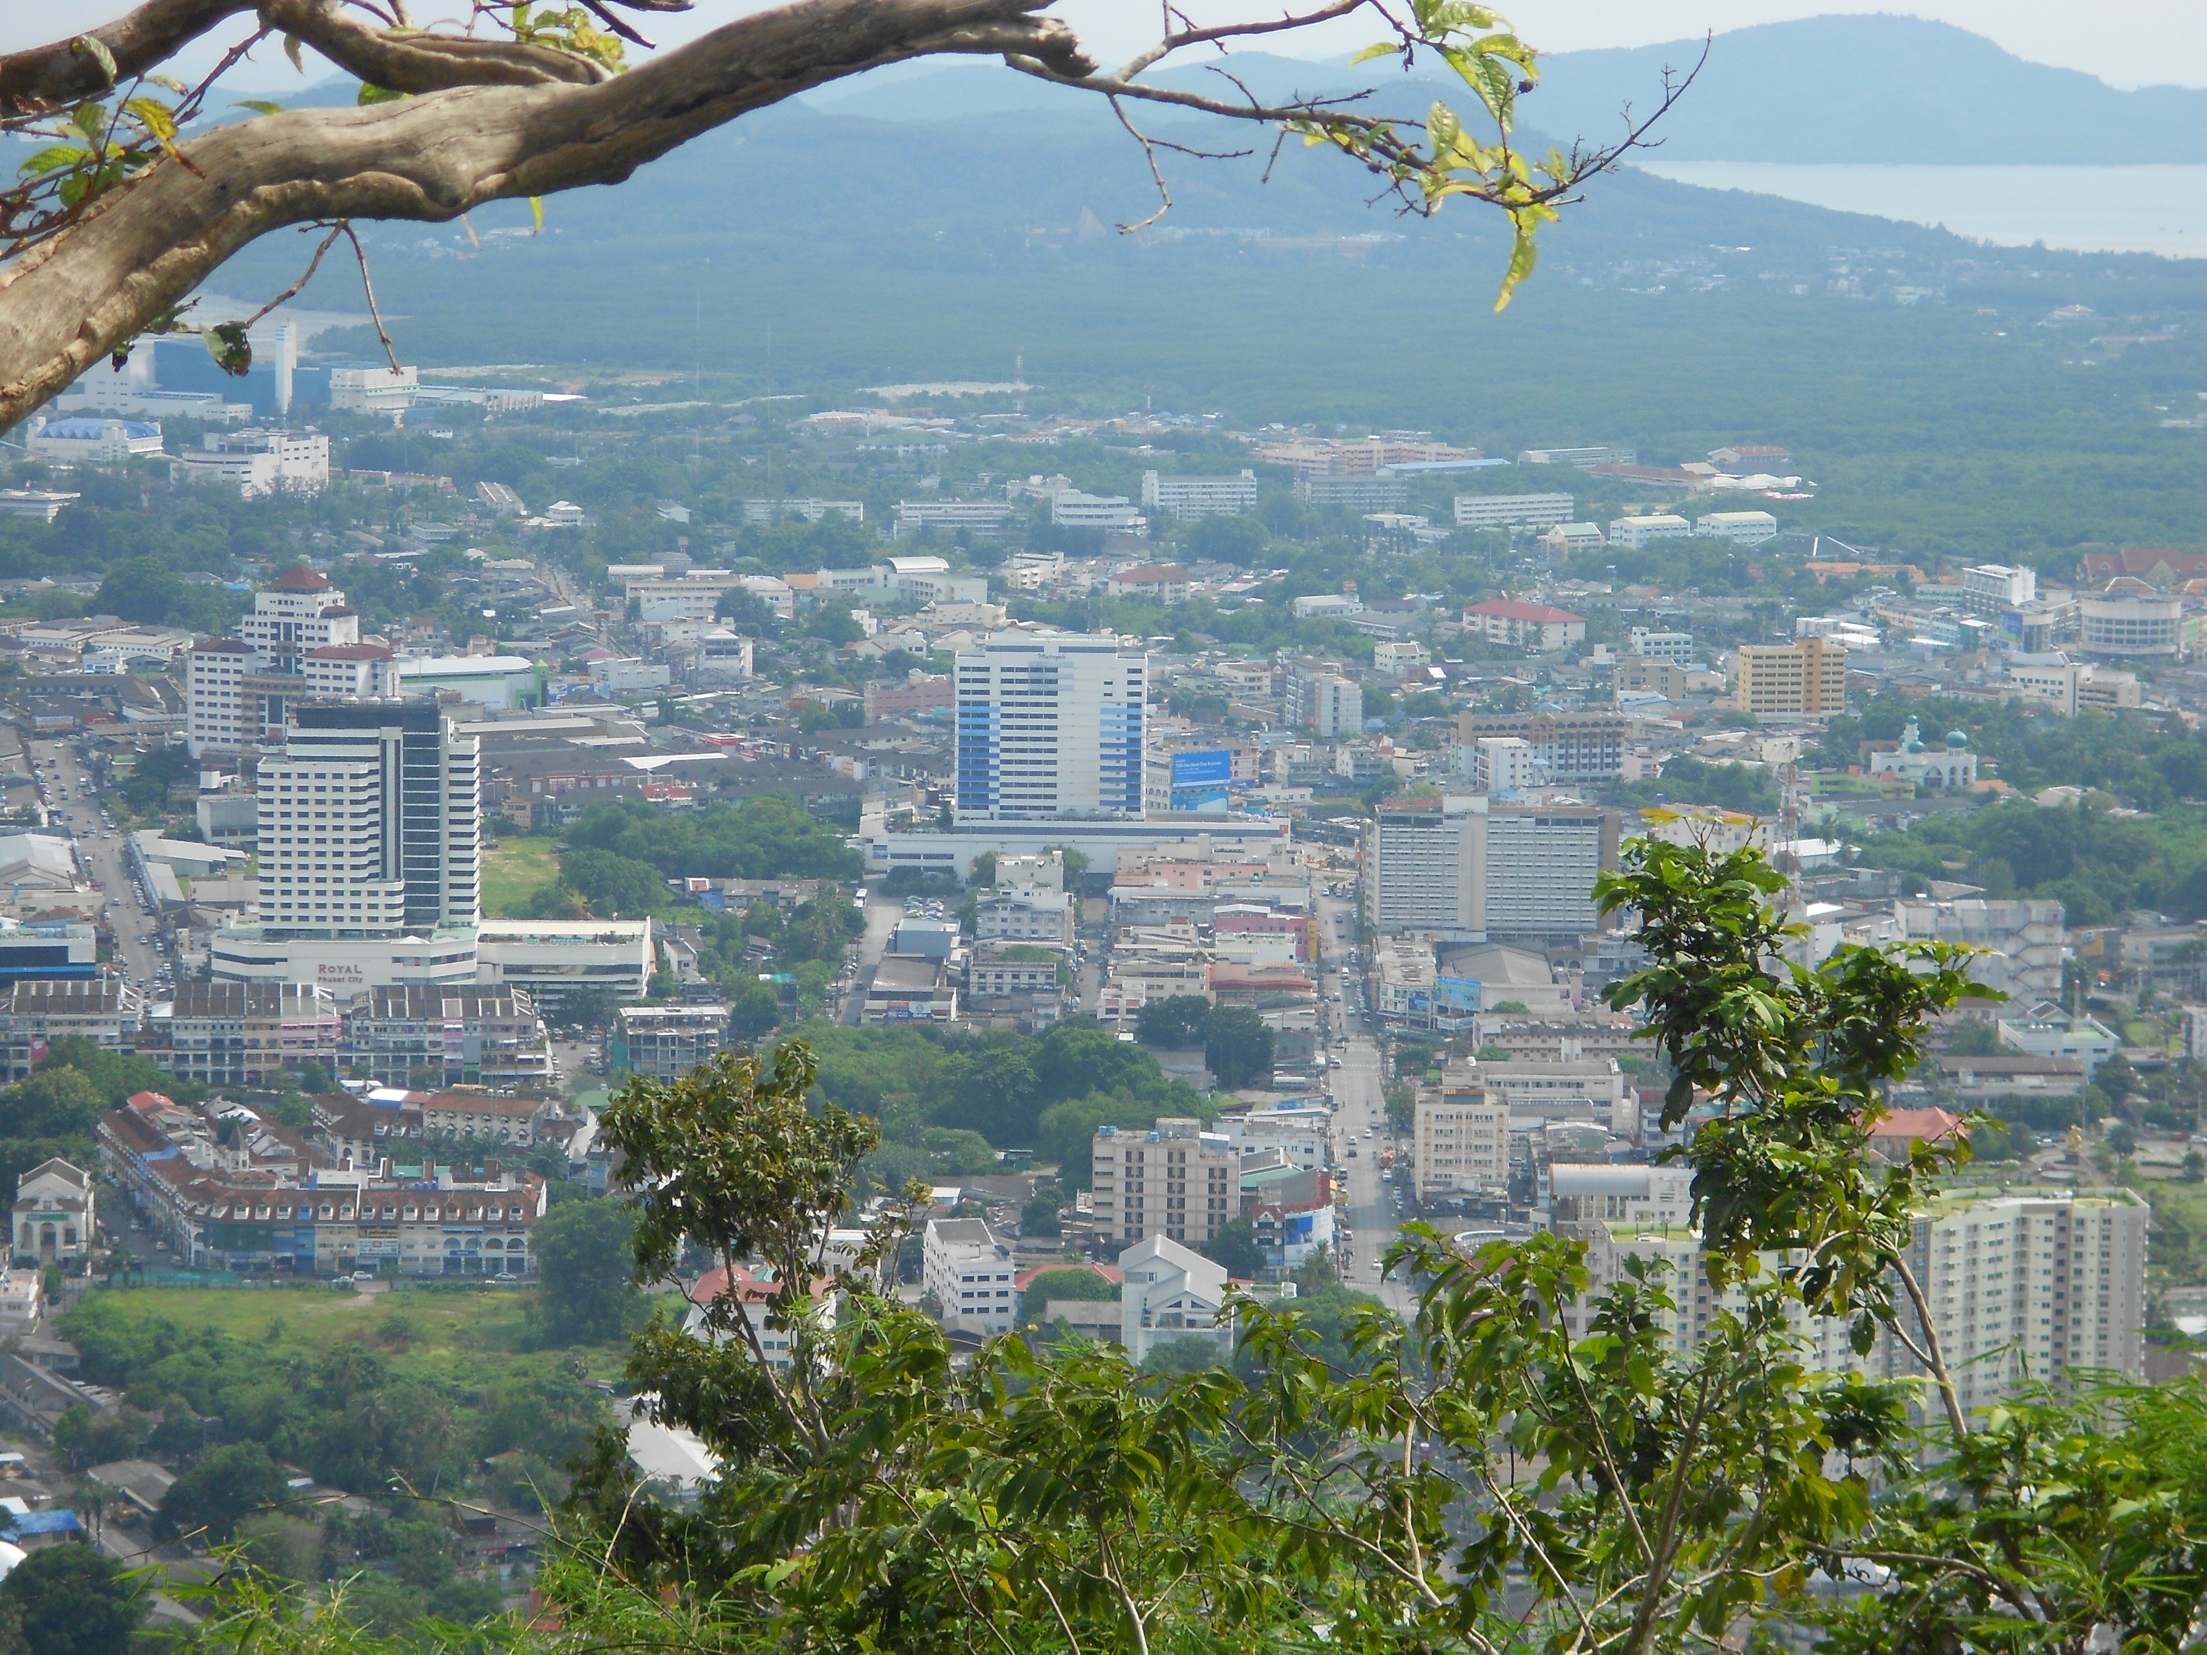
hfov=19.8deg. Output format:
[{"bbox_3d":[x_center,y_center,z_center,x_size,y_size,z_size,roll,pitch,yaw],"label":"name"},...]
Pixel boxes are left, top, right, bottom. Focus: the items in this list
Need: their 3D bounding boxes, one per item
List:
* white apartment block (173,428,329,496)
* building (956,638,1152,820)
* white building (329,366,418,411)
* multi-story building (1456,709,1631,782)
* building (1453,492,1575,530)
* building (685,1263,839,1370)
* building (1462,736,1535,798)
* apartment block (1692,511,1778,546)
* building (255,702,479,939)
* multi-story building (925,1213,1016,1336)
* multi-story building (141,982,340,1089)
[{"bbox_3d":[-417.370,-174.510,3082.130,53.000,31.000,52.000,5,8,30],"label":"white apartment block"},{"bbox_3d":[-14.980,-27.040,1768.300,52.500,52.000,20.000,1,7,1],"label":"building"},{"bbox_3d":[-450.330,-269.970,3895.090,30.000,28.000,47.500,5,9,35],"label":"white building"},{"bbox_3d":[139.060,-25.190,2011.360,51.500,22.000,15.000,-2,8,-19],"label":"multi-story building"},{"bbox_3d":[199.220,-153.980,3059.730,64.000,14.500,9.000,-4,8,-31],"label":"building"},{"bbox_3d":[-60.350,87.560,1114.060,25.500,18.500,17.000,0,7,-3],"label":"building"},{"bbox_3d":[124.330,-17.650,1945.840,13.500,17.000,15.000,-1,7,-10],"label":"building"},{"bbox_3d":[296.050,-138.240,2951.330,35.000,15.000,18.000,-5,9,-37],"label":"apartment block"},{"bbox_3d":[-179.470,-1.760,1552.520,53.000,54.500,25.000,1,7,1],"label":"building"},{"bbox_3d":[-24.590,83.380,1163.380,10.200,15.000,34.000,-1,7,-12],"label":"multi-story building"},{"bbox_3d":[-193.080,46.870,1417.190,44.000,20.000,16.000,0,7,-2],"label":"multi-story building"}]

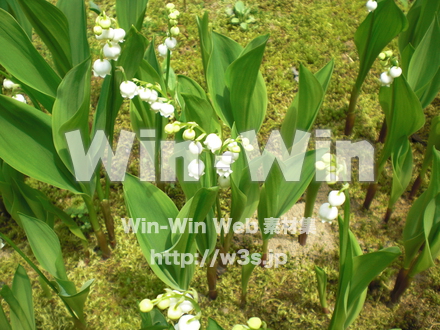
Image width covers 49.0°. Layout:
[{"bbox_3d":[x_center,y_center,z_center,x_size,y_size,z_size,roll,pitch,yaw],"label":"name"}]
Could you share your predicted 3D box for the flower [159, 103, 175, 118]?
[{"bbox_3d":[-0.038,-0.039,0.345,0.011,0.009,0.011,-4,37,-6],"label":"flower"}]

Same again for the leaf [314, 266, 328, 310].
[{"bbox_3d":[0.076,0.093,0.363,0.009,0.053,0.008,-11,36,9],"label":"leaf"}]

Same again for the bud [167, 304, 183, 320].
[{"bbox_3d":[-0.021,0.069,0.225,0.007,0.007,0.007,-5,37,-7],"label":"bud"}]

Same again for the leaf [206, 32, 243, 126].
[{"bbox_3d":[0.004,-0.070,0.395,0.036,0.095,0.020,-8,40,-1],"label":"leaf"}]

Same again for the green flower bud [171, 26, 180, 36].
[{"bbox_3d":[-0.029,-0.088,0.318,0.006,0.006,0.006,-3,38,-4],"label":"green flower bud"}]

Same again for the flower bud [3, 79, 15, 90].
[{"bbox_3d":[-0.131,-0.050,0.300,0.008,0.007,0.007,-17,41,-20],"label":"flower bud"}]

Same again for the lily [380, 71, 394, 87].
[{"bbox_3d":[0.137,-0.070,0.395,0.010,0.011,0.010,13,39,17],"label":"lily"}]

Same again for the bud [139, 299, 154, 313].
[{"bbox_3d":[-0.031,0.060,0.205,0.006,0.006,0.006,-9,39,-11],"label":"bud"}]

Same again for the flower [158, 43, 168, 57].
[{"bbox_3d":[-0.038,-0.077,0.322,0.007,0.008,0.007,-4,38,-6],"label":"flower"}]

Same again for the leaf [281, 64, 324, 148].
[{"bbox_3d":[0.071,-0.050,0.428,0.036,0.088,0.020,2,38,-2],"label":"leaf"}]

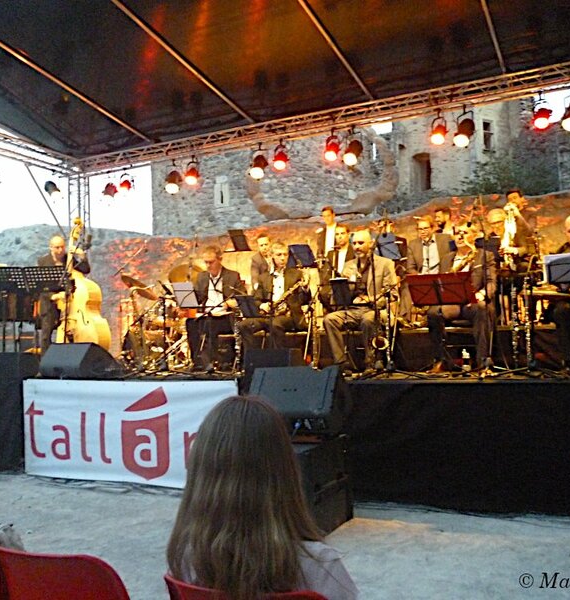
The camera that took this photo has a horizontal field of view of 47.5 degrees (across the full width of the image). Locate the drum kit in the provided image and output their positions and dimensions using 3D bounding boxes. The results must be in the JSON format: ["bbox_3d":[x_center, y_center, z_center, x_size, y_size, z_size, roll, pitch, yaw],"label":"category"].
[{"bbox_3d":[-1.331,0.204,7.150,1.150,1.180,0.950,-5,-5,38],"label":"drum kit"}]

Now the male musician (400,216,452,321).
[{"bbox_3d":[1.574,-0.308,7.250,0.560,1.280,0.750,-3,-3,18],"label":"male musician"}]

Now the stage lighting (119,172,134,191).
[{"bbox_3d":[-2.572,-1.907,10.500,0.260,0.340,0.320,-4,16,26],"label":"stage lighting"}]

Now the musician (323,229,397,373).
[{"bbox_3d":[0.674,0.005,5.850,0.640,1.320,0.820,-3,-3,20],"label":"musician"}]

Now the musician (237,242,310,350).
[{"bbox_3d":[-0.115,0.060,6.450,0.650,1.310,0.800,-3,-3,14],"label":"musician"}]

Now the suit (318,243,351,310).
[{"bbox_3d":[0.597,-0.242,7.650,0.480,0.880,0.480,-3,-3,14],"label":"suit"}]

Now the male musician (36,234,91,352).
[{"bbox_3d":[-2.721,0.043,7.950,0.640,1.720,0.460,-1,-3,-18],"label":"male musician"}]

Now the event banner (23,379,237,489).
[{"bbox_3d":[-1.570,1.255,6.230,2.500,0.980,0.040,-4,-3,24],"label":"event banner"}]

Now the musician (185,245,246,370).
[{"bbox_3d":[-0.757,0.091,6.950,0.540,1.320,0.720,-4,-4,27],"label":"musician"}]

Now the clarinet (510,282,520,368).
[{"bbox_3d":[2.039,0.227,5.750,0.080,0.760,0.080,-3,-3,20],"label":"clarinet"}]

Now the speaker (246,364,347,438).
[{"bbox_3d":[0.092,0.707,4.600,0.600,0.450,0.480,-3,-3,20],"label":"speaker"}]

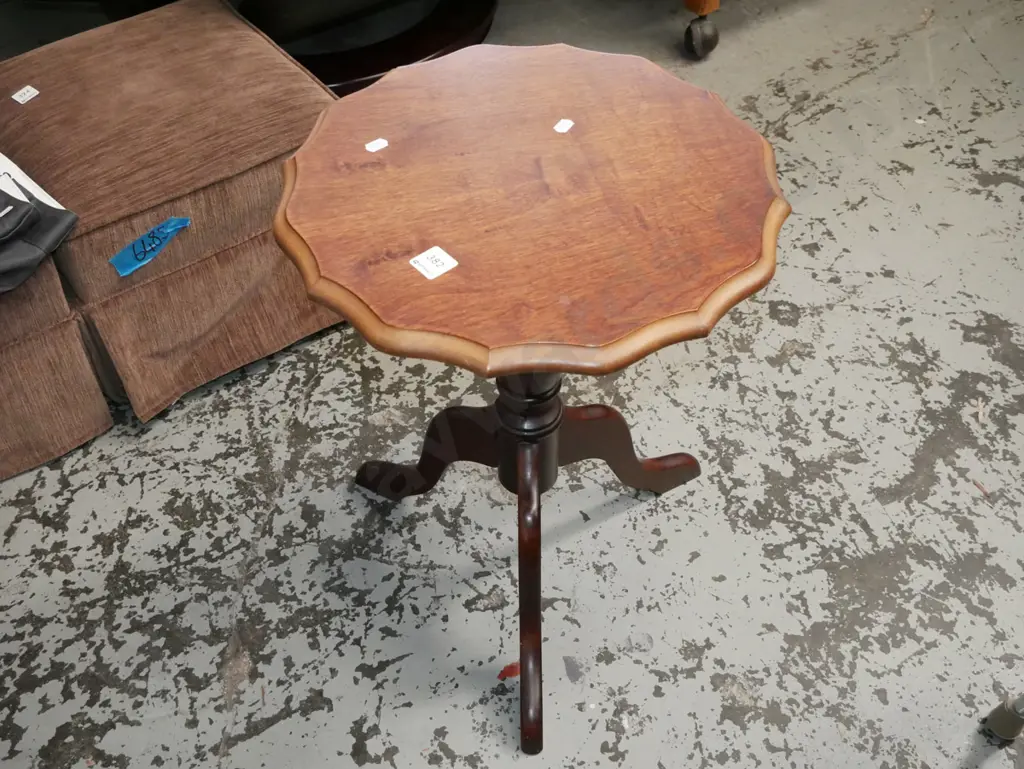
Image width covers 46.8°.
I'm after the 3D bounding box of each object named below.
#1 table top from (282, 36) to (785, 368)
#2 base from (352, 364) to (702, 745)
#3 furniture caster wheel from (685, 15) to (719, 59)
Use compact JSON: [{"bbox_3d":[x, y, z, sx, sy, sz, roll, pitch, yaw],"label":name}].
[{"bbox_3d":[0.015,-0.155,0.925,0.404,0.018,0.404,-1,47,0],"label":"table top"},{"bbox_3d":[0.018,0.059,1.081,0.407,0.501,0.352,-1,47,0],"label":"base"},{"bbox_3d":[0.314,-0.569,1.952,0.050,0.068,0.058,21,51,19],"label":"furniture caster wheel"}]

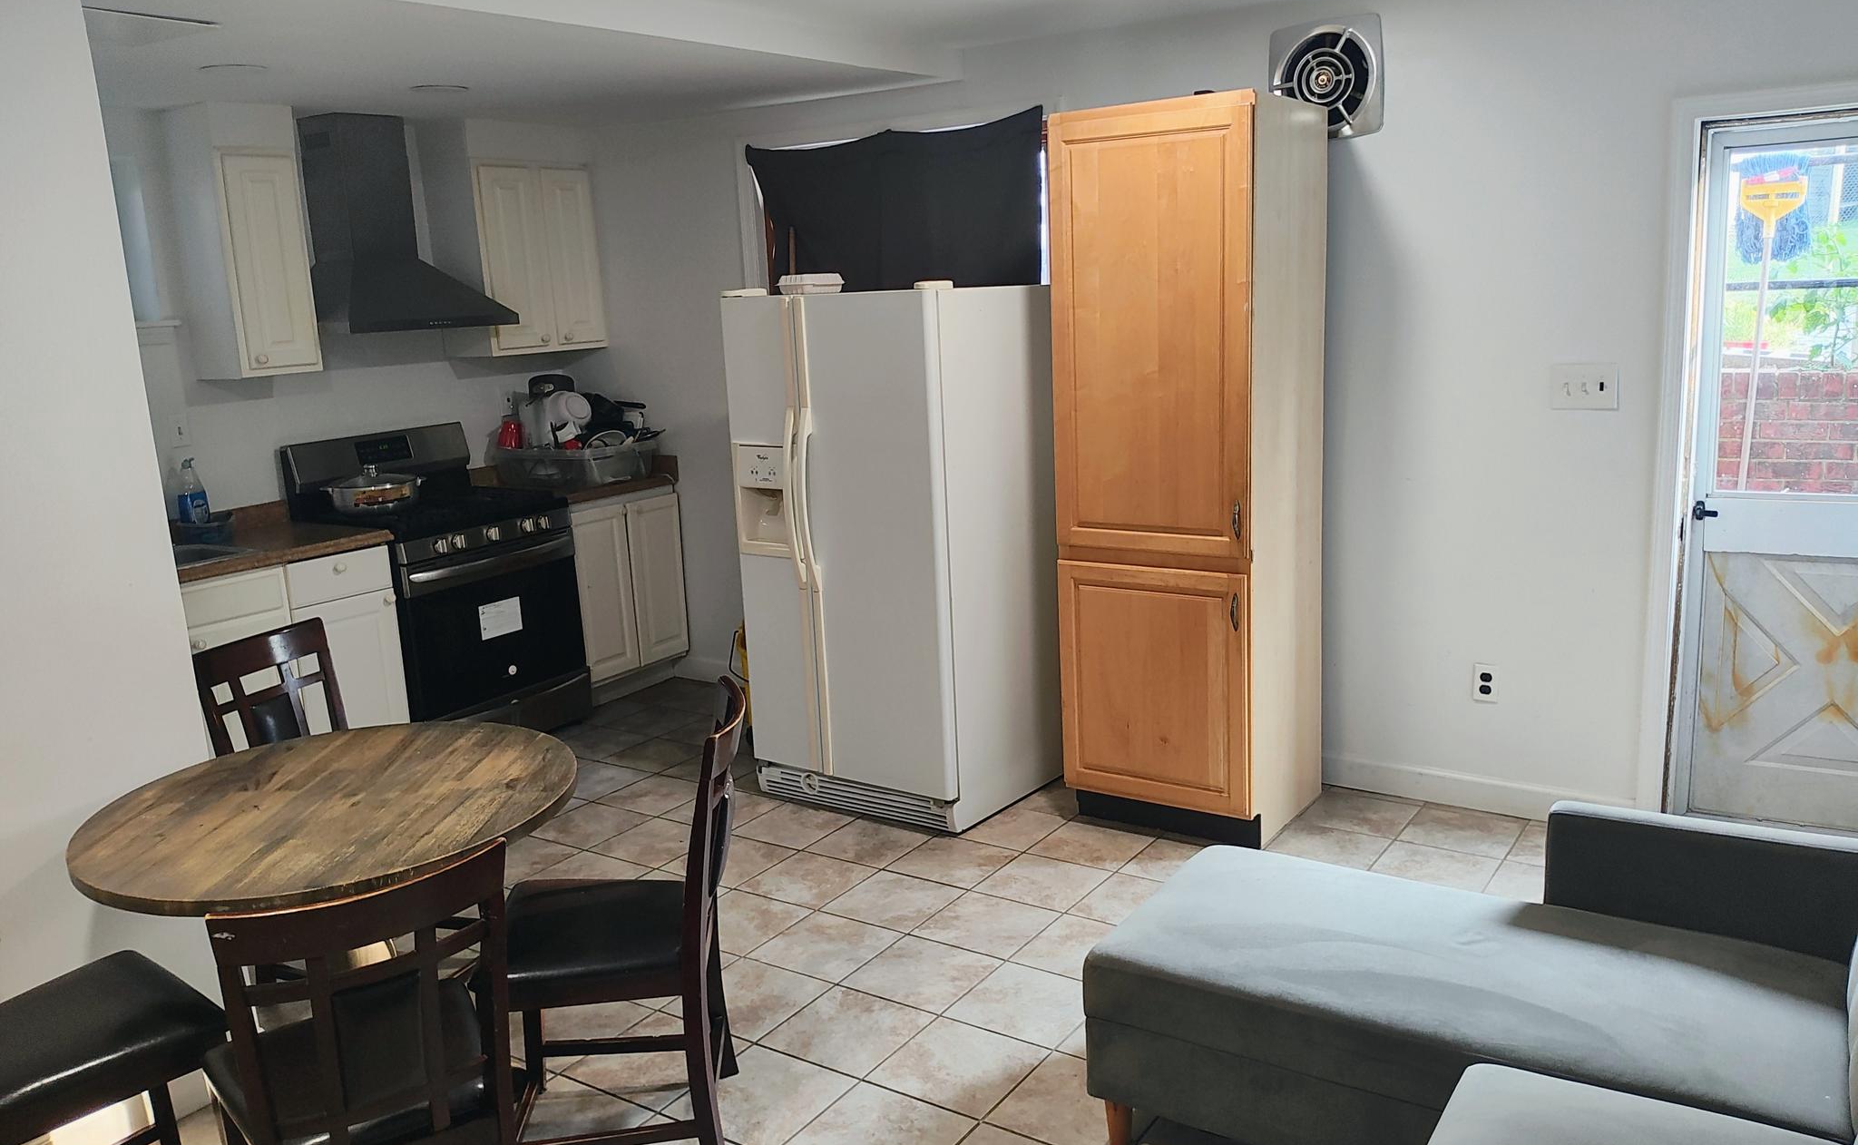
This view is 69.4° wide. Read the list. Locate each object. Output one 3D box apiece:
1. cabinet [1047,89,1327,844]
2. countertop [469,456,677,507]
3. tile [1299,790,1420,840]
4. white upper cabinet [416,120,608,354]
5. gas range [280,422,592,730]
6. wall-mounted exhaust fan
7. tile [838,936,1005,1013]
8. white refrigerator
[{"bbox_3d":[0.817,-0.296,4.139,0.616,2.143,0.595,5,13,34],"label":"cabinet"},{"bbox_3d":[-1.562,-0.400,5.811,0.677,0.142,0.668,5,14,33],"label":"countertop"},{"bbox_3d":[1.352,0.763,4.204,0.300,0.010,0.300,5,13,34],"label":"tile"},{"bbox_3d":[-1.754,-1.403,5.707,0.317,0.929,0.634,5,14,33],"label":"white upper cabinet"},{"bbox_3d":[-1.921,0.070,5.363,0.735,1.220,0.760,5,13,35],"label":"gas range"},{"bbox_3d":[1.194,-1.490,4.047,0.335,0.325,0.060,5,14,33],"label":"wall-mounted exhaust fan"},{"bbox_3d":[-0.012,0.997,3.329,0.300,0.010,0.300,5,13,34],"label":"tile"},{"bbox_3d":[-0.089,-0.090,4.530,0.810,1.685,0.820,5,13,35],"label":"white refrigerator"}]

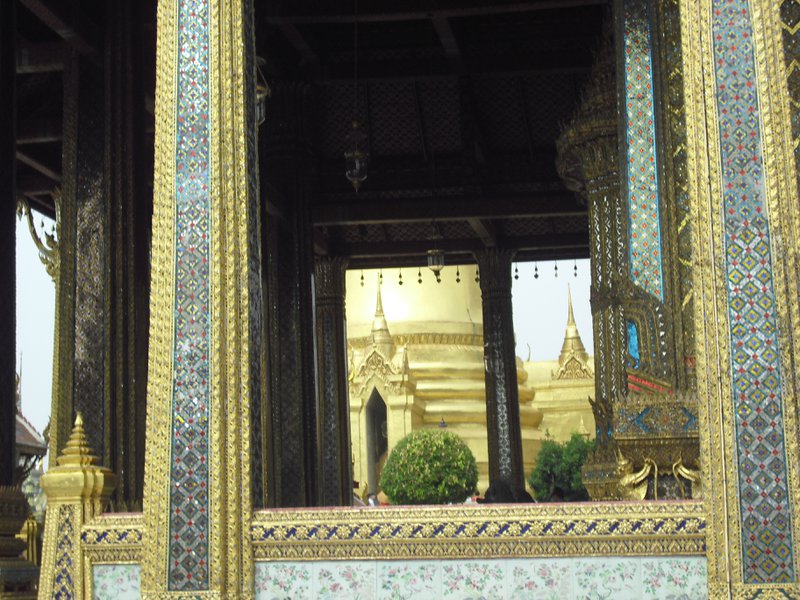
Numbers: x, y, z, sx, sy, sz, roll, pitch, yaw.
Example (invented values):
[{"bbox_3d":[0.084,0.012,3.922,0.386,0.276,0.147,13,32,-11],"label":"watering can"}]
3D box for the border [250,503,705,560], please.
[{"bbox_3d":[0.354,1.017,6.600,1.980,0.235,0.240,-2,-10,8],"label":"border"}]

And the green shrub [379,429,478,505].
[{"bbox_3d":[0.474,2.879,25.000,1.650,1.500,1.600,-2,-10,8],"label":"green shrub"}]

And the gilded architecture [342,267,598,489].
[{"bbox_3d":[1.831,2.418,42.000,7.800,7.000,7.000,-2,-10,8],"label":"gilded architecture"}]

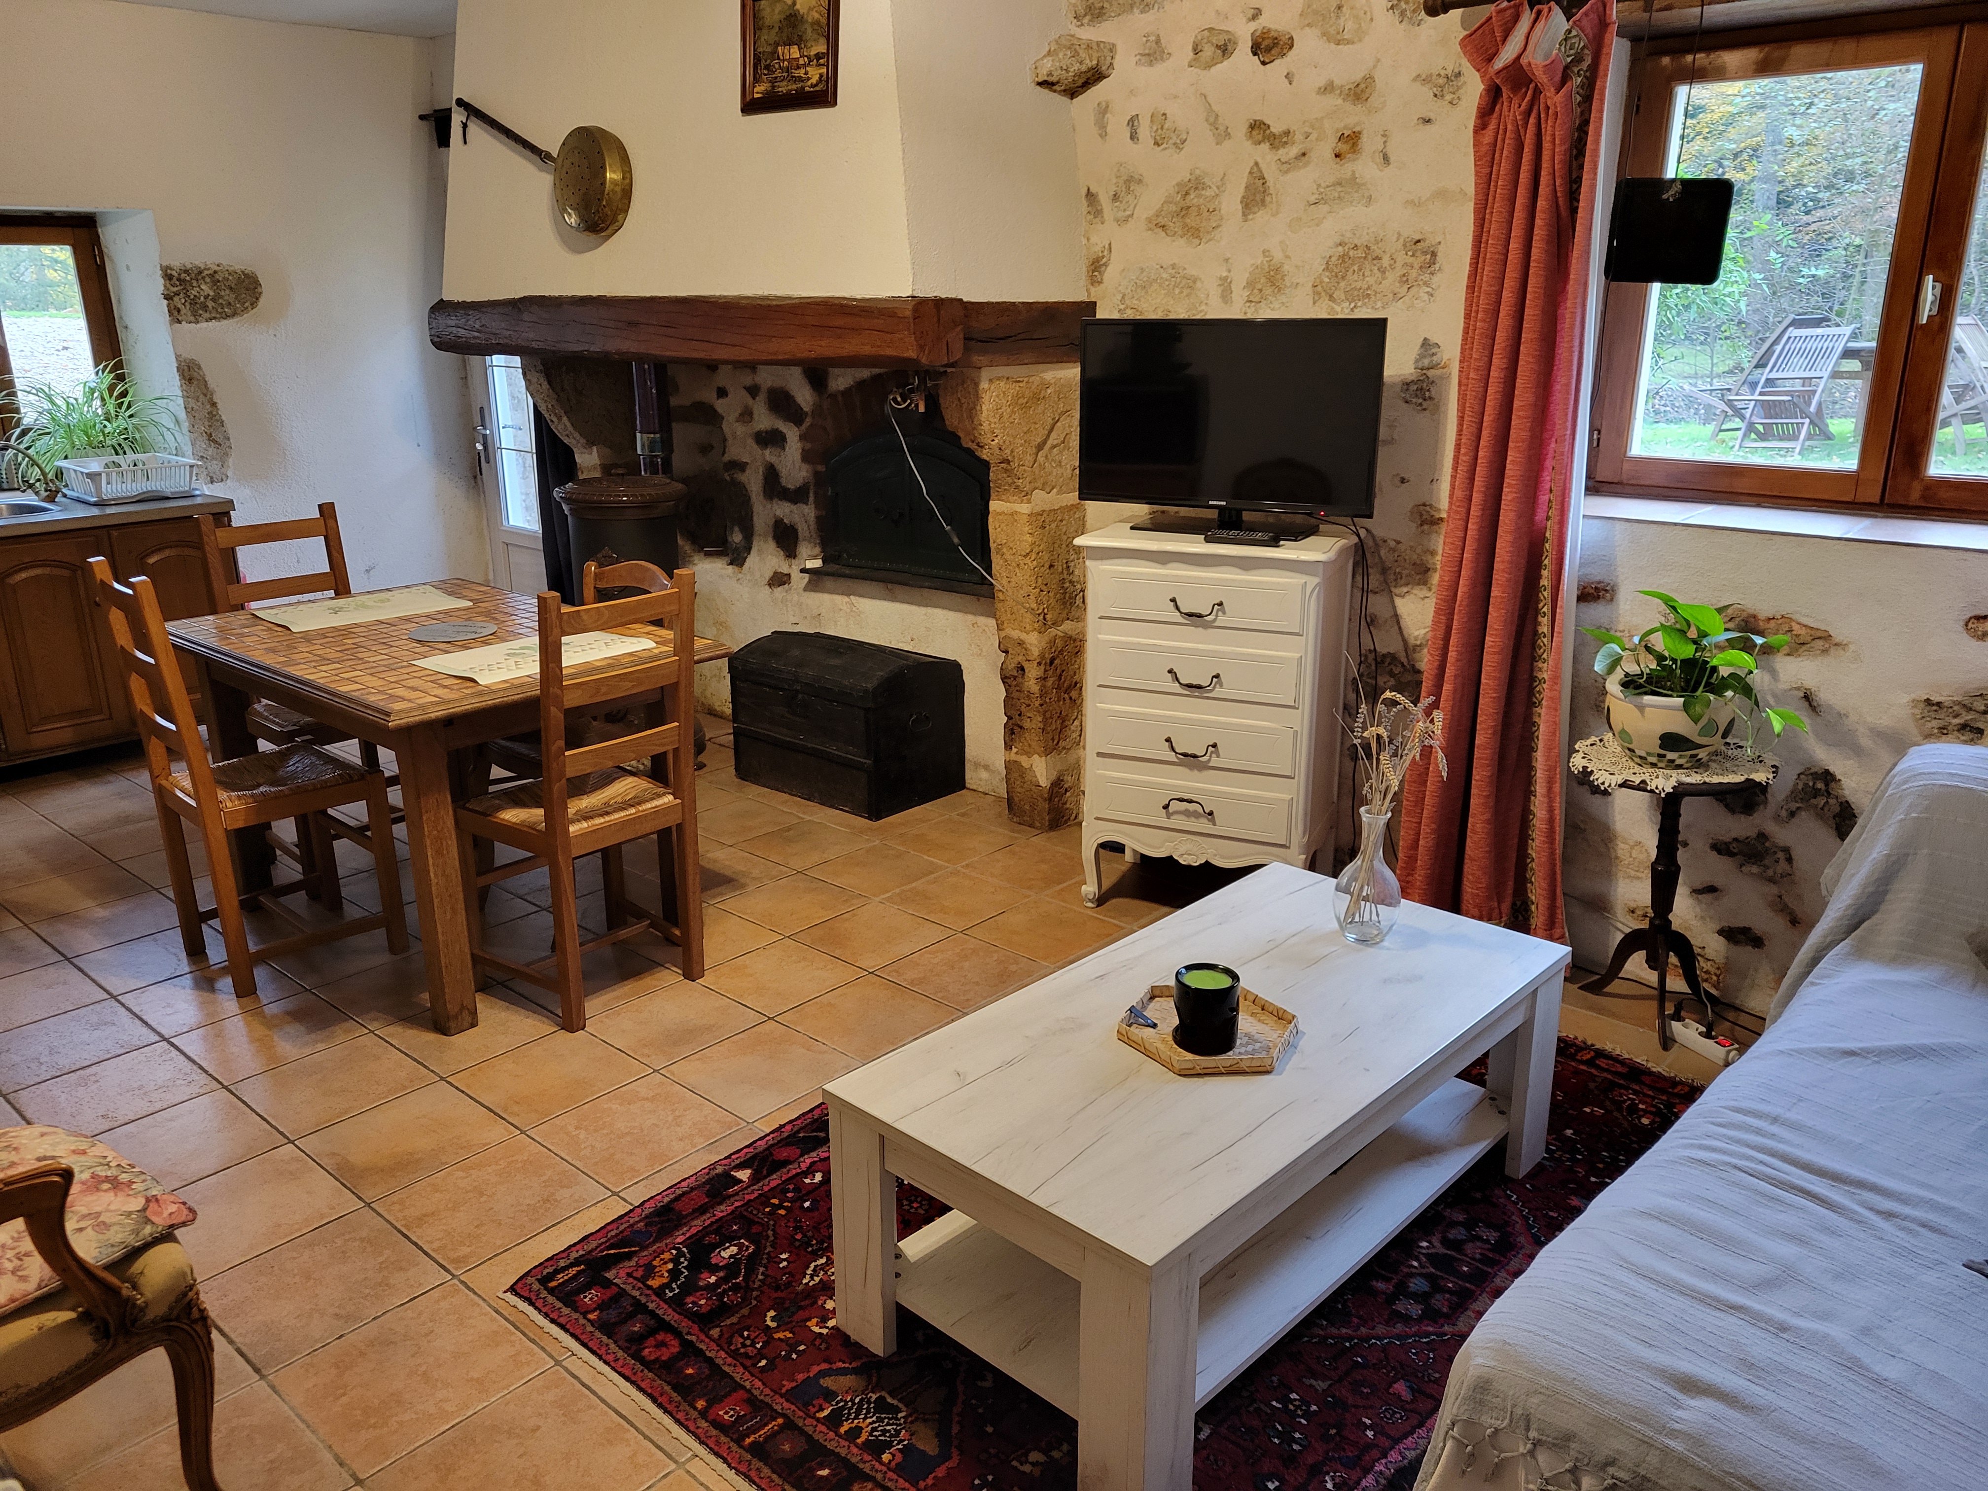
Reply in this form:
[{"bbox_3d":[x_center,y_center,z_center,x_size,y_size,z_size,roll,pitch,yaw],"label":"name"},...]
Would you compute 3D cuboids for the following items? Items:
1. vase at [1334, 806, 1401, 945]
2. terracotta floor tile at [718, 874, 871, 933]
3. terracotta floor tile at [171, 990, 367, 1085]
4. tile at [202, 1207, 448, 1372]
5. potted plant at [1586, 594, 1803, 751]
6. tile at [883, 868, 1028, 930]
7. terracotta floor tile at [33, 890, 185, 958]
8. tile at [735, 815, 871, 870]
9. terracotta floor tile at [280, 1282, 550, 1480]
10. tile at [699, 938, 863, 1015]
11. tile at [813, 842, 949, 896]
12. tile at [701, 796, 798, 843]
[{"bbox_3d":[0.674,0.230,2.663,0.124,0.238,0.124,-1,17,0],"label":"vase"},{"bbox_3d":[-0.520,0.413,3.873,0.296,0.010,0.296,15,23,40],"label":"terracotta floor tile"},{"bbox_3d":[-1.557,0.630,3.210,0.296,0.010,0.296,15,23,40],"label":"terracotta floor tile"},{"bbox_3d":[-1.085,0.874,2.413,0.296,0.010,0.296,15,23,40],"label":"tile"},{"bbox_3d":[1.432,-0.135,3.052,0.420,0.340,0.350,14,23,40],"label":"potted plant"},{"bbox_3d":[-0.095,0.407,3.947,0.292,0.010,0.292,15,23,40],"label":"tile"},{"bbox_3d":[-2.232,0.455,3.793,0.296,0.010,0.296,15,23,40],"label":"terracotta floor tile"},{"bbox_3d":[-0.549,0.289,4.339,0.292,0.010,0.292,15,23,40],"label":"tile"},{"bbox_3d":[-0.876,0.945,2.251,0.292,0.010,0.292,15,23,40],"label":"terracotta floor tile"},{"bbox_3d":[-0.503,0.546,3.516,0.292,0.010,0.292,15,23,40],"label":"tile"},{"bbox_3d":[-0.320,0.350,4.136,0.300,0.010,0.300,14,23,40],"label":"tile"},{"bbox_3d":[-0.774,0.233,4.530,0.300,0.010,0.300,14,23,40],"label":"tile"}]

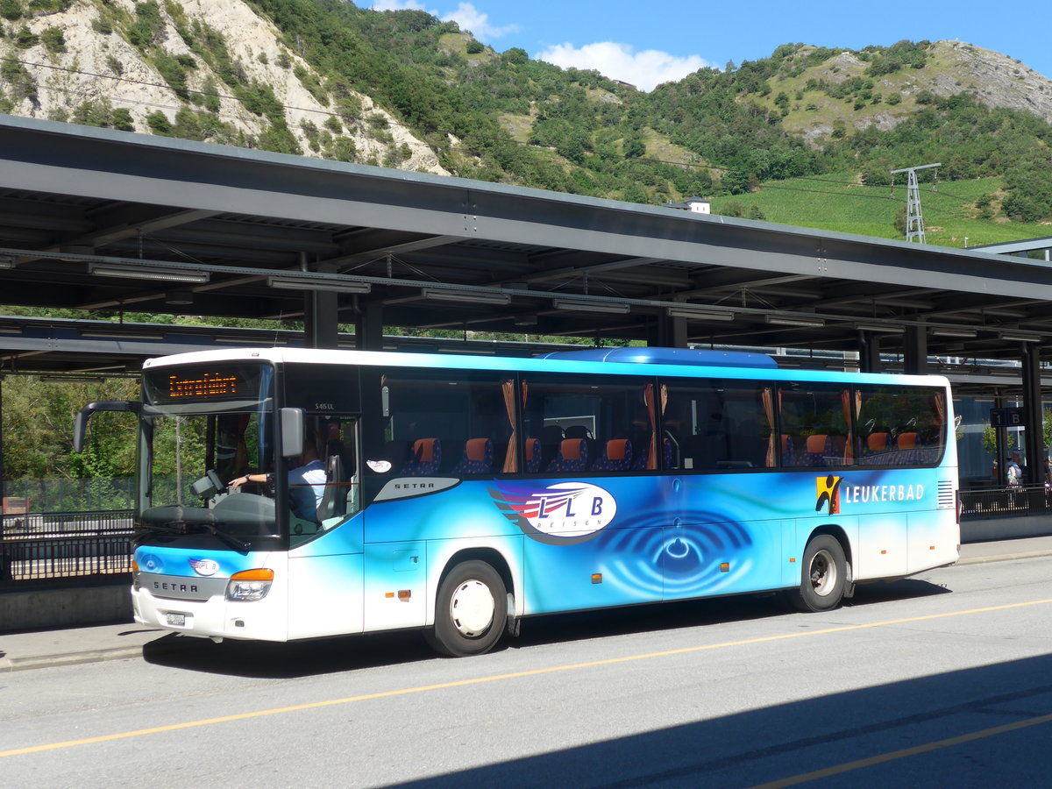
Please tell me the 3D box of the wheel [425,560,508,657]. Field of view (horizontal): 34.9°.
[{"bbox_3d":[-0.666,2.195,17.188,1.000,1.000,0.300,1,-2,-44],"label":"wheel"}]

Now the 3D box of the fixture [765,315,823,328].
[{"bbox_3d":[4.573,-1.240,28.305,1.540,0.130,0.120,1,-3,-44],"label":"fixture"}]

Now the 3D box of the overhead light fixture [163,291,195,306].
[{"bbox_3d":[-5.333,-1.488,25.742,0.410,0.190,0.410,-1,-2,0],"label":"overhead light fixture"}]

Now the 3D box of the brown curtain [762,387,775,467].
[{"bbox_3d":[3.013,0.398,20.777,0.157,0.998,0.090,1,-2,-44],"label":"brown curtain"}]

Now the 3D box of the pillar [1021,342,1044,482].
[{"bbox_3d":[13.407,0.950,44.248,0.320,4.250,0.310,1,-2,-44],"label":"pillar"}]

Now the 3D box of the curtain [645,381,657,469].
[{"bbox_3d":[1.442,0.359,19.249,0.150,0.985,0.090,1,-2,-44],"label":"curtain"}]

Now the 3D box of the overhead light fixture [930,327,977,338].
[{"bbox_3d":[8.134,-1.166,31.748,1.540,0.130,0.120,1,-3,-44],"label":"overhead light fixture"}]

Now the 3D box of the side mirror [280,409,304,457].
[{"bbox_3d":[-2.187,0.357,15.645,0.230,0.475,0.120,-2,-3,31],"label":"side mirror"}]

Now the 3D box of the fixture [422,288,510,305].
[{"bbox_3d":[-0.815,-1.345,23.046,1.545,0.135,0.110,1,-2,-44],"label":"fixture"}]

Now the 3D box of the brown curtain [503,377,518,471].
[{"bbox_3d":[-0.175,0.341,18.052,0.220,0.990,0.080,1,-3,-44],"label":"brown curtain"}]

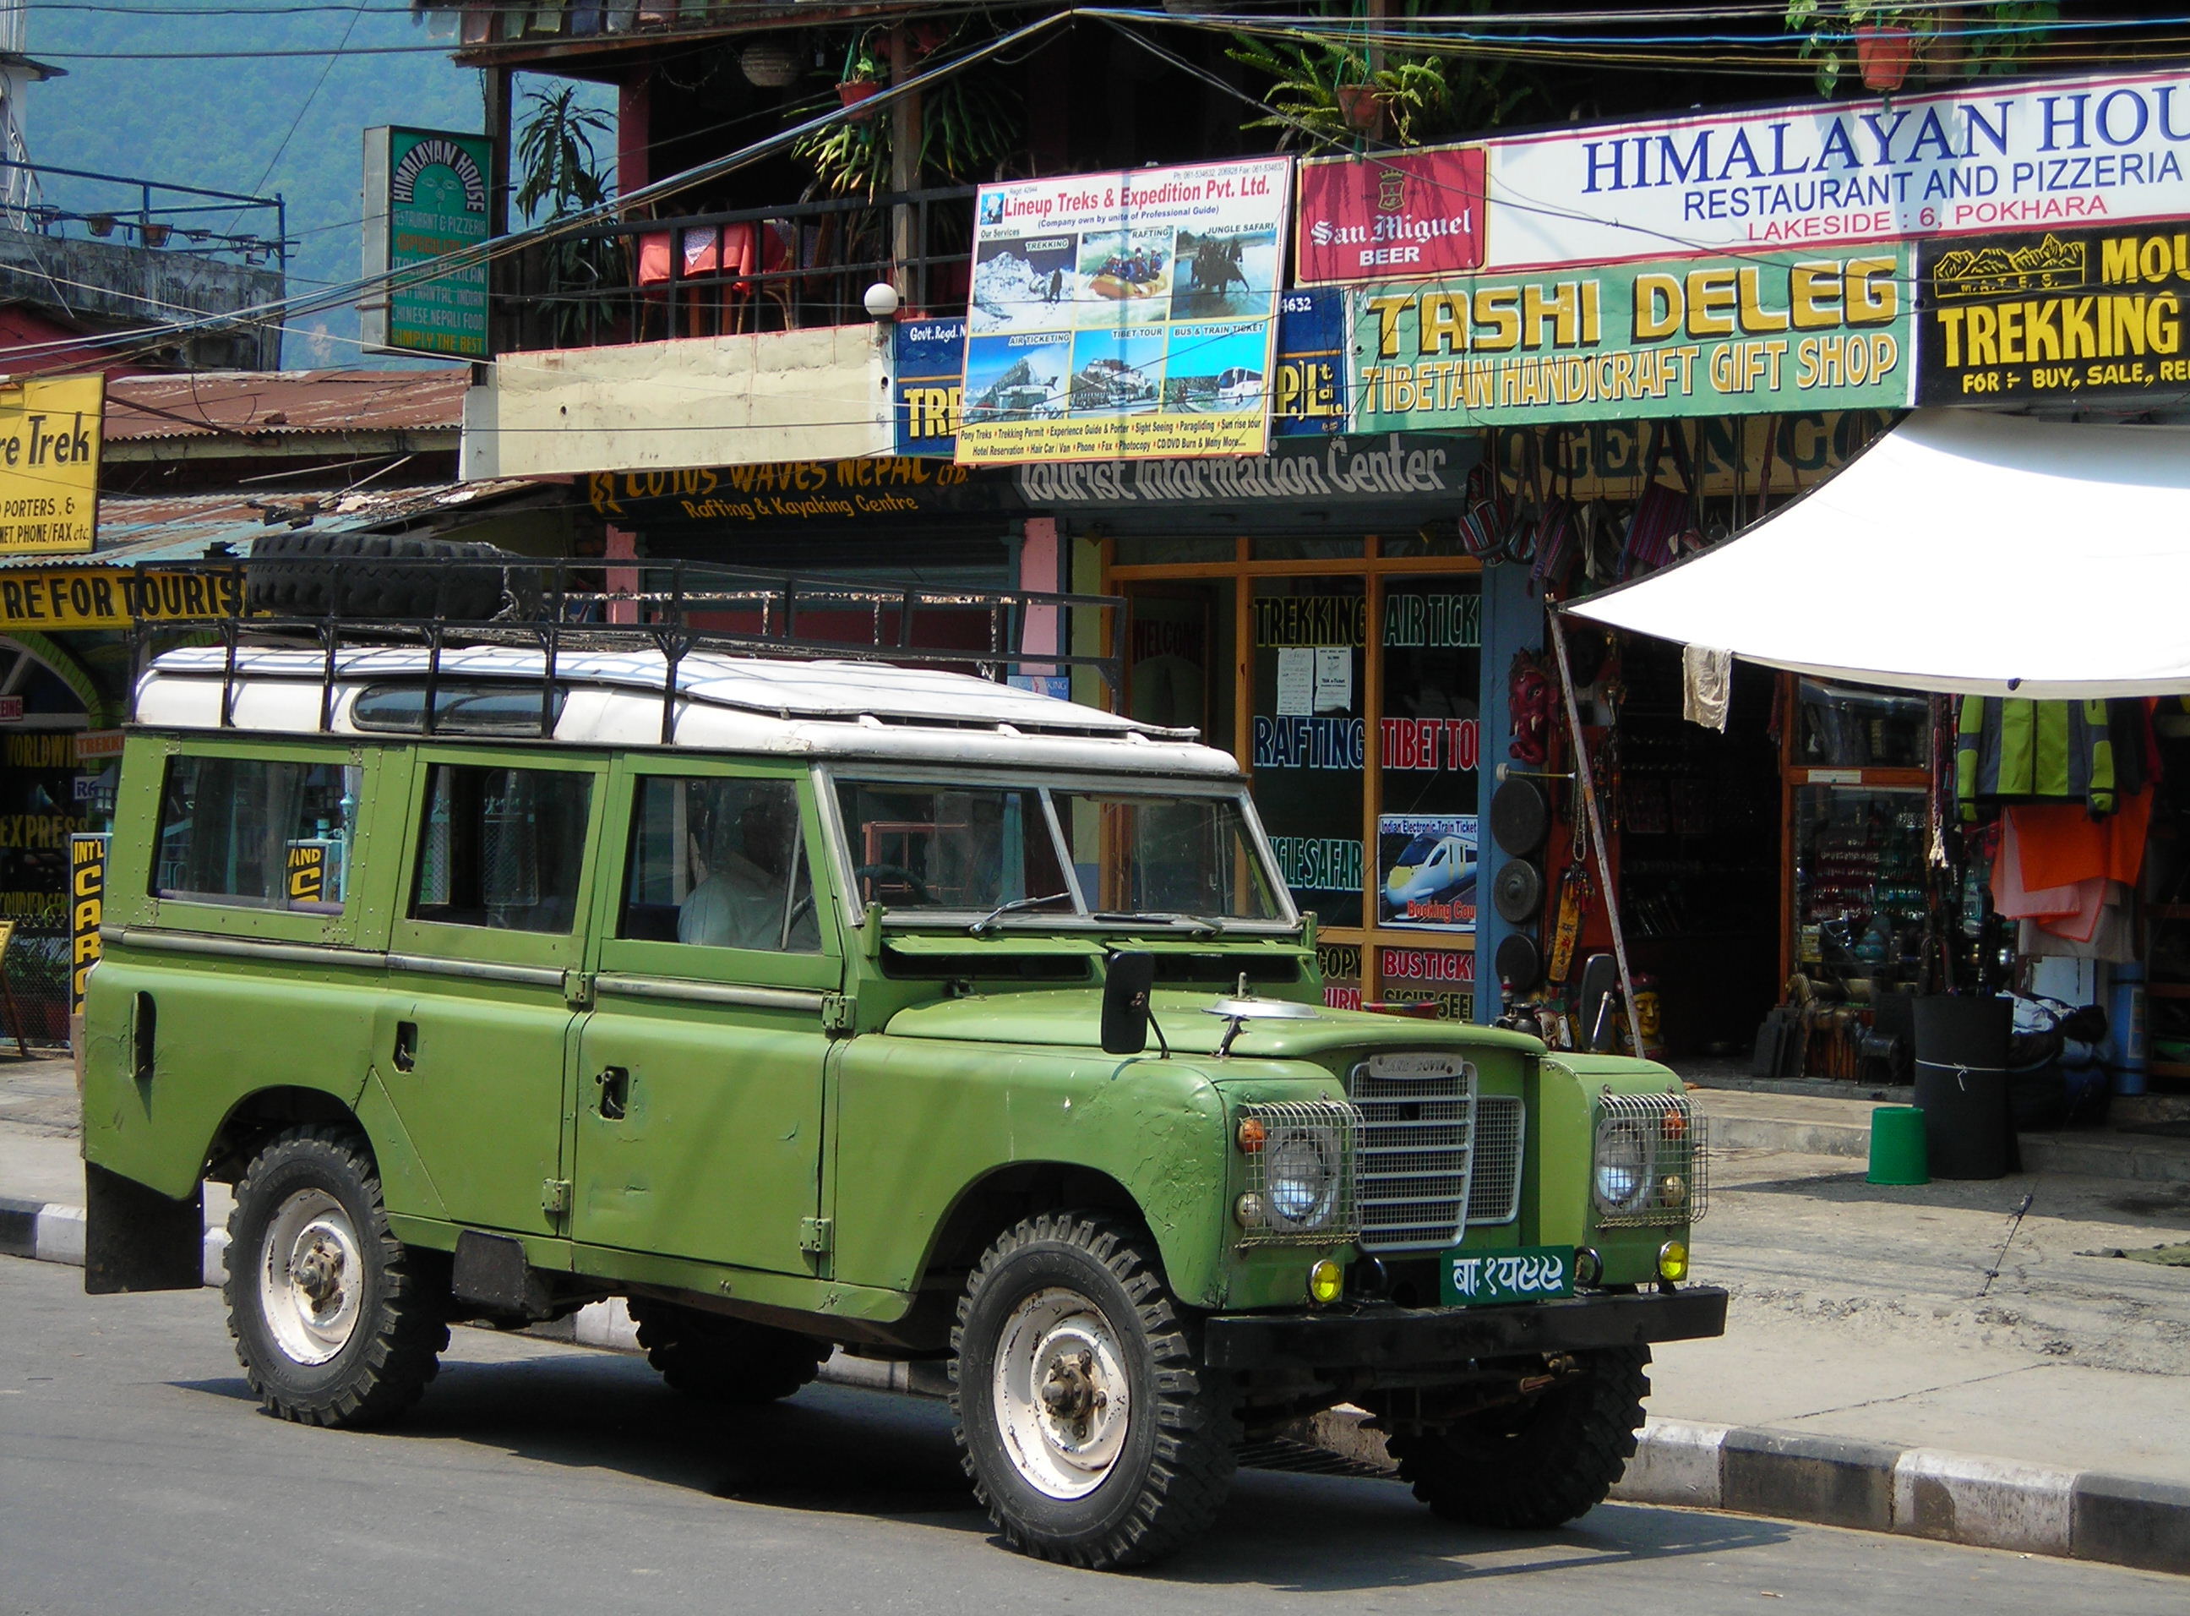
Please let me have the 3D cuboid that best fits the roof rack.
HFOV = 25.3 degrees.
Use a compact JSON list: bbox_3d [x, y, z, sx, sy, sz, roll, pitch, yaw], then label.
[{"bbox_3d":[-1.241,-0.377,12.658,1.500,0.440,2.300,3,-1,-43],"label":"roof rack"}]

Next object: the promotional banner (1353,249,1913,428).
[{"bbox_3d":[2.076,-1.841,19.347,0.050,0.613,2.913,0,1,-44],"label":"promotional banner"}]

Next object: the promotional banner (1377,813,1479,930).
[{"bbox_3d":[1.481,0.285,21.390,0.030,0.503,0.627,0,1,-44],"label":"promotional banner"}]

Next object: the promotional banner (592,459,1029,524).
[{"bbox_3d":[-1.491,-1.602,24.075,0.050,0.321,3.321,0,1,-44],"label":"promotional banner"}]

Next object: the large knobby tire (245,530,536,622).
[{"bbox_3d":[-1.862,-0.606,12.903,0.760,0.200,0.760,2,0,0],"label":"large knobby tire"}]

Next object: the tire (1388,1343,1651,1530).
[{"bbox_3d":[0.947,1.289,11.223,0.200,0.755,0.755,3,-1,-40],"label":"tire"}]

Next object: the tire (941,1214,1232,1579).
[{"bbox_3d":[-0.010,1.240,10.315,0.200,0.755,0.755,3,-1,-40],"label":"tire"}]

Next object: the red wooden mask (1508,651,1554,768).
[{"bbox_3d":[1.855,-0.427,20.593,0.140,0.500,0.230,0,1,-44],"label":"red wooden mask"}]

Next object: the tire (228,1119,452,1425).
[{"bbox_3d":[-1.912,1.184,12.325,0.200,0.755,0.755,3,-1,-43],"label":"tire"}]

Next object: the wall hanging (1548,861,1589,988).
[{"bbox_3d":[2.003,0.492,20.588,0.040,0.510,0.150,0,7,-44],"label":"wall hanging"}]

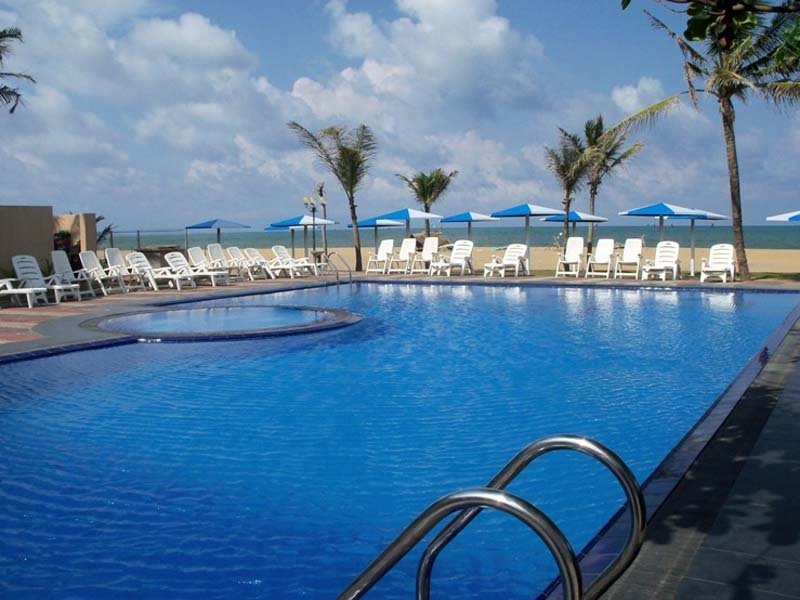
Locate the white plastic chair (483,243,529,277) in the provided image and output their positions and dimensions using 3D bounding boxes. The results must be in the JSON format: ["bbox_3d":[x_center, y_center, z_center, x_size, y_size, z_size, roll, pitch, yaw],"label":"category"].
[{"bbox_3d":[3.080,-1.143,23.632,0.660,0.890,1.450,3,6,35],"label":"white plastic chair"}]

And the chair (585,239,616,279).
[{"bbox_3d":[5.622,-1.136,22.538,0.630,1.060,0.900,2,6,28],"label":"chair"}]

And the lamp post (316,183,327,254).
[{"bbox_3d":[-2.910,-2.652,30.148,0.360,3.400,0.360,-1,5,0],"label":"lamp post"}]

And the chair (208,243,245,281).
[{"bbox_3d":[-5.091,-1.074,23.600,0.850,1.080,0.650,2,6,30],"label":"chair"}]

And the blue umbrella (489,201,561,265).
[{"bbox_3d":[3.814,-1.810,24.200,2.350,2.150,2.350,-1,5,0],"label":"blue umbrella"}]

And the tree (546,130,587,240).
[{"bbox_3d":[5.028,-2.983,24.500,1.350,4.400,1.350,-1,5,0],"label":"tree"}]

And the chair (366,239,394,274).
[{"bbox_3d":[-0.585,-1.361,25.610,0.640,1.080,0.820,2,6,31],"label":"chair"}]

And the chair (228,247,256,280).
[{"bbox_3d":[-4.452,-1.050,23.409,1.050,0.960,0.640,2,6,27],"label":"chair"}]

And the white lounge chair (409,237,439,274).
[{"bbox_3d":[0.769,-1.358,25.400,0.650,1.100,0.880,2,6,28],"label":"white lounge chair"}]

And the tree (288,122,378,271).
[{"bbox_3d":[-2.165,-3.497,27.346,2.950,5.080,2.800,-1,5,0],"label":"tree"}]

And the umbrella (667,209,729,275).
[{"bbox_3d":[9.402,-1.848,26.000,2.350,2.150,2.350,2,6,28],"label":"umbrella"}]

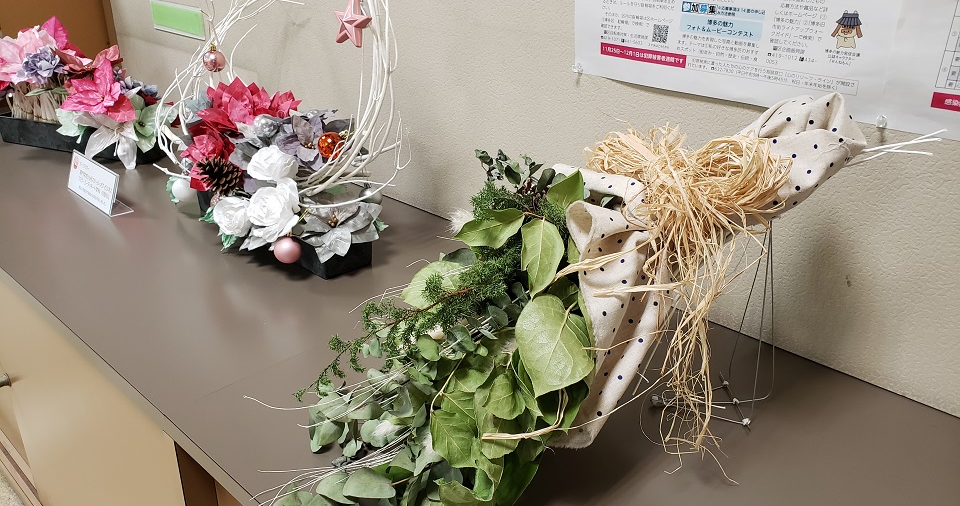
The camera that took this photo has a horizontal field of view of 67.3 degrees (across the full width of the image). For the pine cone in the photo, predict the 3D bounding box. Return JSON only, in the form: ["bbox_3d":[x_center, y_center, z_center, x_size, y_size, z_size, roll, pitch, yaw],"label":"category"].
[{"bbox_3d":[-0.316,-0.092,0.878,0.058,0.046,0.050,-1,24,-7],"label":"pine cone"}]

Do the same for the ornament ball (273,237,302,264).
[{"bbox_3d":[-0.208,-0.004,0.783,0.030,0.031,0.030,2,24,-1],"label":"ornament ball"}]

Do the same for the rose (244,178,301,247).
[{"bbox_3d":[-0.227,-0.044,0.790,0.062,0.068,0.052,4,24,4],"label":"rose"}]

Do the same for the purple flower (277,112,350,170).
[{"bbox_3d":[-0.190,-0.127,0.824,0.083,0.064,0.060,-3,25,-11],"label":"purple flower"}]

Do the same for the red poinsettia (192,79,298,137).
[{"bbox_3d":[-0.287,-0.179,0.888,0.122,0.068,0.100,4,24,4],"label":"red poinsettia"}]

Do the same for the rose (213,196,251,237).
[{"bbox_3d":[-0.293,-0.044,0.855,0.046,0.044,0.040,-1,24,-7],"label":"rose"}]

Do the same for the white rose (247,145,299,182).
[{"bbox_3d":[-0.237,-0.101,0.823,0.056,0.045,0.052,10,25,16],"label":"white rose"}]

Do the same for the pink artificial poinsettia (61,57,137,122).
[{"bbox_3d":[-0.585,-0.250,1.104,0.105,0.090,0.065,-1,24,-7],"label":"pink artificial poinsettia"}]

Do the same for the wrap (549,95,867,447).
[{"bbox_3d":[0.166,0.008,0.538,0.227,0.245,0.115,-10,27,-25],"label":"wrap"}]

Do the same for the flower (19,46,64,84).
[{"bbox_3d":[-0.702,-0.302,1.155,0.070,0.056,0.055,1,24,-3],"label":"flower"}]

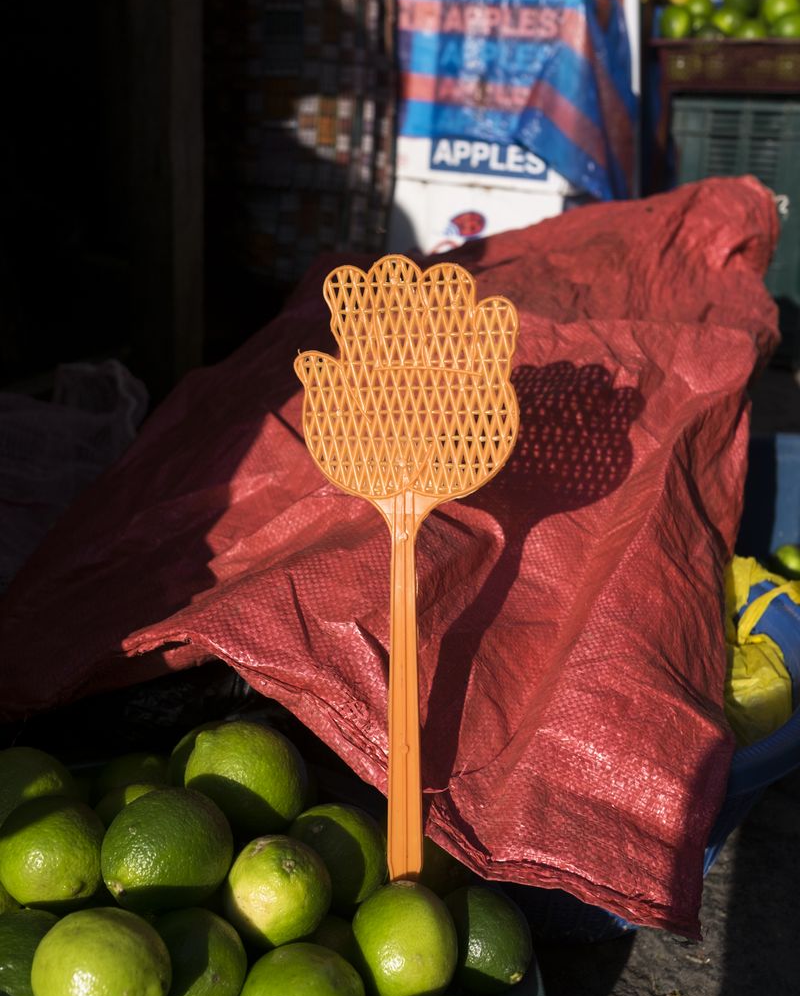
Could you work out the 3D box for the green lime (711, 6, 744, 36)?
[{"bbox_3d":[0.538,-0.780,1.910,0.053,0.050,0.052,0,27,0],"label":"green lime"}]

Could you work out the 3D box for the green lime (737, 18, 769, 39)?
[{"bbox_3d":[0.654,-0.859,2.163,0.061,0.060,0.060,0,24,0],"label":"green lime"}]

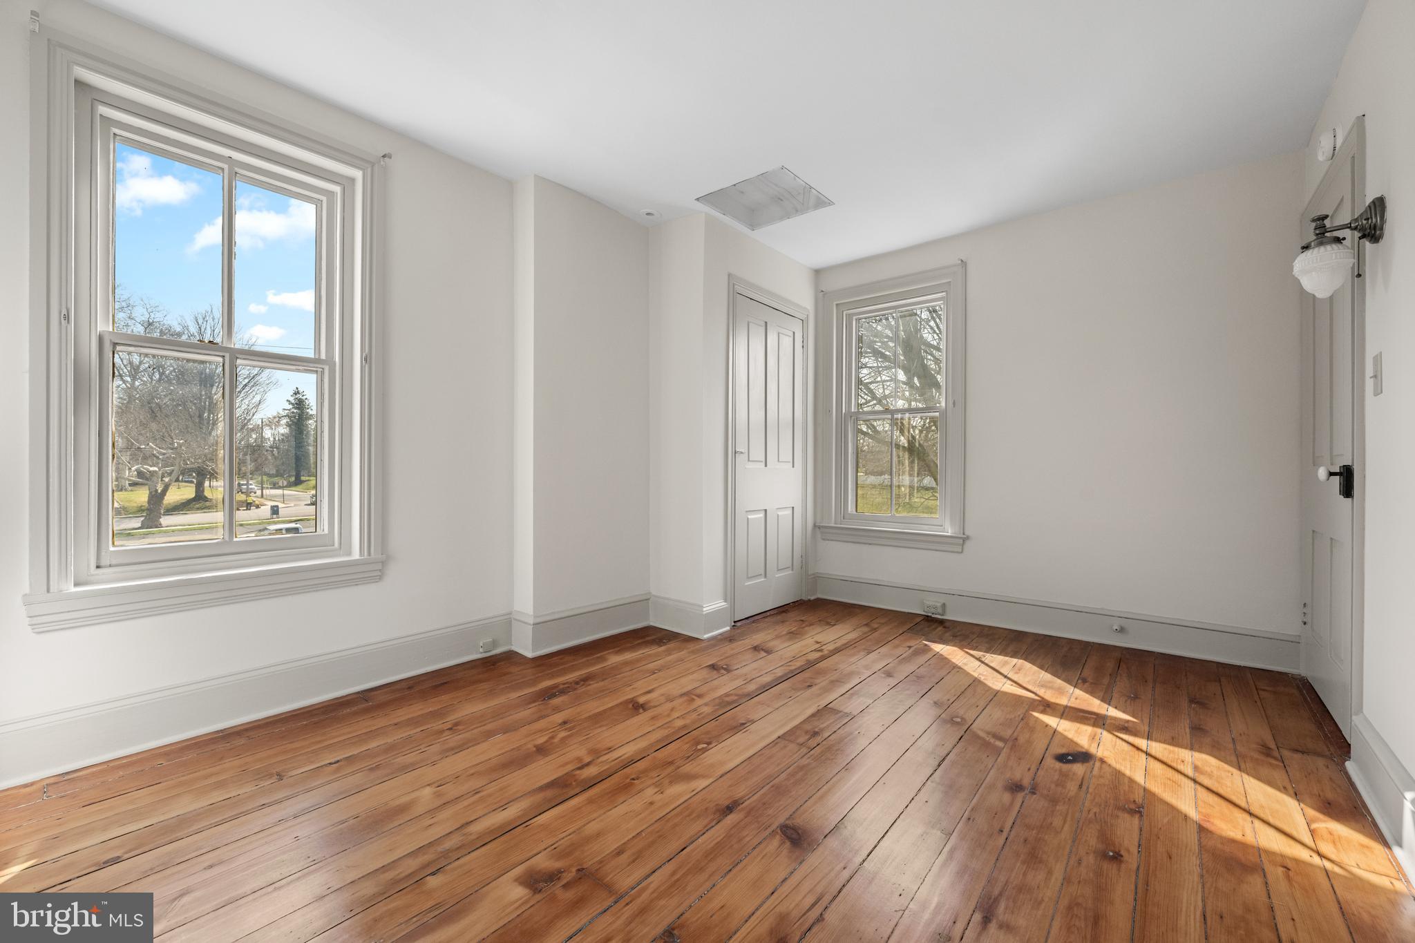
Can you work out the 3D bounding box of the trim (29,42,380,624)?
[{"bbox_3d":[-1.728,-0.413,2.017,0.131,1.779,0.965,1,0,40],"label":"trim"}]

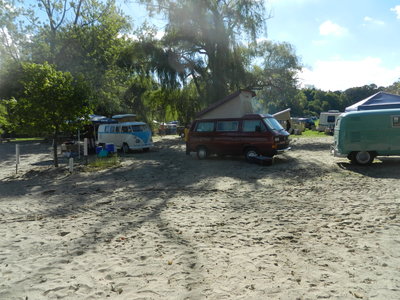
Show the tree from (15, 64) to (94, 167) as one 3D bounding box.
[{"bbox_3d":[-5.883,-1.370,11.435,3.050,4.080,3.050,-1,5,0],"label":"tree"}]

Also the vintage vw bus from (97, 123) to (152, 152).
[{"bbox_3d":[-4.854,-0.811,18.852,4.280,1.940,1.750,3,6,43],"label":"vintage vw bus"}]

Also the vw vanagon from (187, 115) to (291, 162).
[{"bbox_3d":[1.682,-0.596,13.424,4.570,2.030,1.850,2,6,33],"label":"vw vanagon"}]

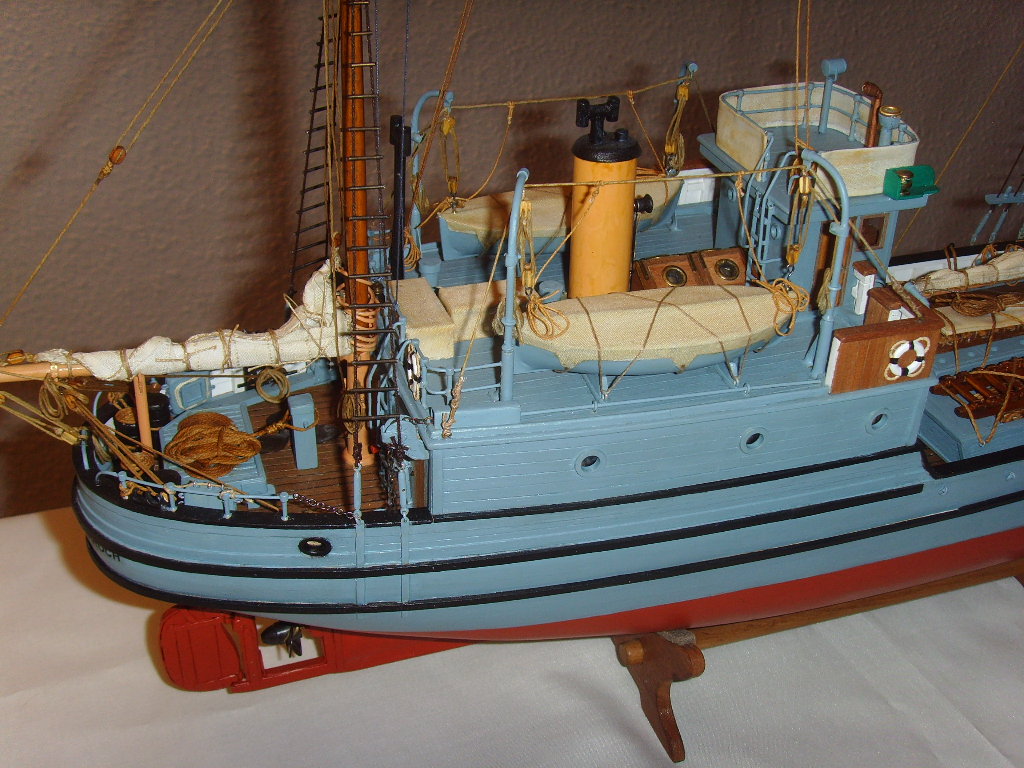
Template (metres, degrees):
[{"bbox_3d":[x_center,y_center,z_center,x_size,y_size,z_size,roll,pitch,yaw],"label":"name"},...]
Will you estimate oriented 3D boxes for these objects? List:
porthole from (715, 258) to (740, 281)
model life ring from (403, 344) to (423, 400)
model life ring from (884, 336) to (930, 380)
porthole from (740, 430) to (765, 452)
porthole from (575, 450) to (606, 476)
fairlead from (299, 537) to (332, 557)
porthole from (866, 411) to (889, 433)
[{"bbox_3d":[0.101,-0.053,0.538,0.012,0.002,0.012,-6,64,-15],"label":"porthole"},{"bbox_3d":[-0.039,-0.004,0.453,0.004,0.020,0.020,-6,29,-15],"label":"model life ring"},{"bbox_3d":[0.166,-0.011,0.484,0.019,0.019,0.004,-6,29,-15],"label":"model life ring"},{"bbox_3d":[0.101,0.024,0.482,0.013,0.013,0.003,-6,29,-15],"label":"porthole"},{"bbox_3d":[0.032,0.032,0.463,0.013,0.013,0.003,-6,29,-15],"label":"porthole"},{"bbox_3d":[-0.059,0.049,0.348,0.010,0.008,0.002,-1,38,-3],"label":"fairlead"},{"bbox_3d":[0.157,0.016,0.497,0.012,0.012,0.003,-6,29,-15],"label":"porthole"}]

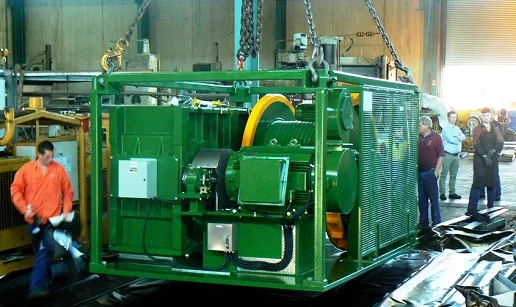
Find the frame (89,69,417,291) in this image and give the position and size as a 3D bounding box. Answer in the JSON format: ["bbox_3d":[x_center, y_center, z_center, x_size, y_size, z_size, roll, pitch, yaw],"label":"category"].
[{"bbox_3d":[0.181,0.200,11.043,2.740,2.170,3.830,1,2,24],"label":"frame"}]

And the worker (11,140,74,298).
[{"bbox_3d":[-2.370,0.700,9.850,0.640,1.690,0.560,0,4,-9],"label":"worker"}]

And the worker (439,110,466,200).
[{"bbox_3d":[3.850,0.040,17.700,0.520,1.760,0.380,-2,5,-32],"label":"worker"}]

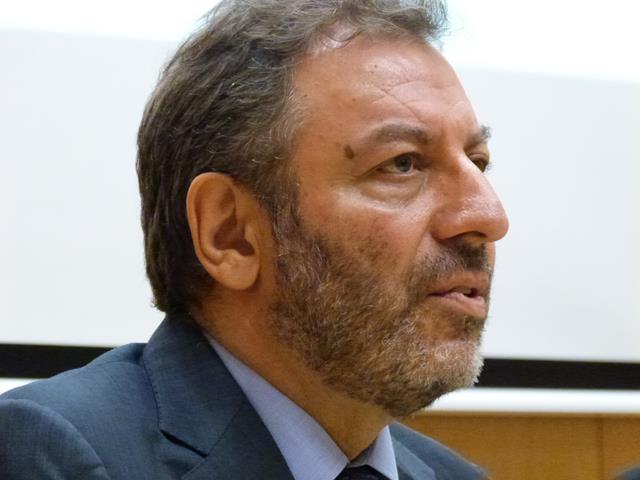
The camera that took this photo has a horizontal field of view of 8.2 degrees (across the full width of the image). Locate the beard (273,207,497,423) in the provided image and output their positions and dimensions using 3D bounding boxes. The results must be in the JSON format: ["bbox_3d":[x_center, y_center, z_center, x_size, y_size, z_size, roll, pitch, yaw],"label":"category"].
[{"bbox_3d":[0.057,0.043,2.560,0.106,0.115,0.146,-9,-5,38],"label":"beard"}]

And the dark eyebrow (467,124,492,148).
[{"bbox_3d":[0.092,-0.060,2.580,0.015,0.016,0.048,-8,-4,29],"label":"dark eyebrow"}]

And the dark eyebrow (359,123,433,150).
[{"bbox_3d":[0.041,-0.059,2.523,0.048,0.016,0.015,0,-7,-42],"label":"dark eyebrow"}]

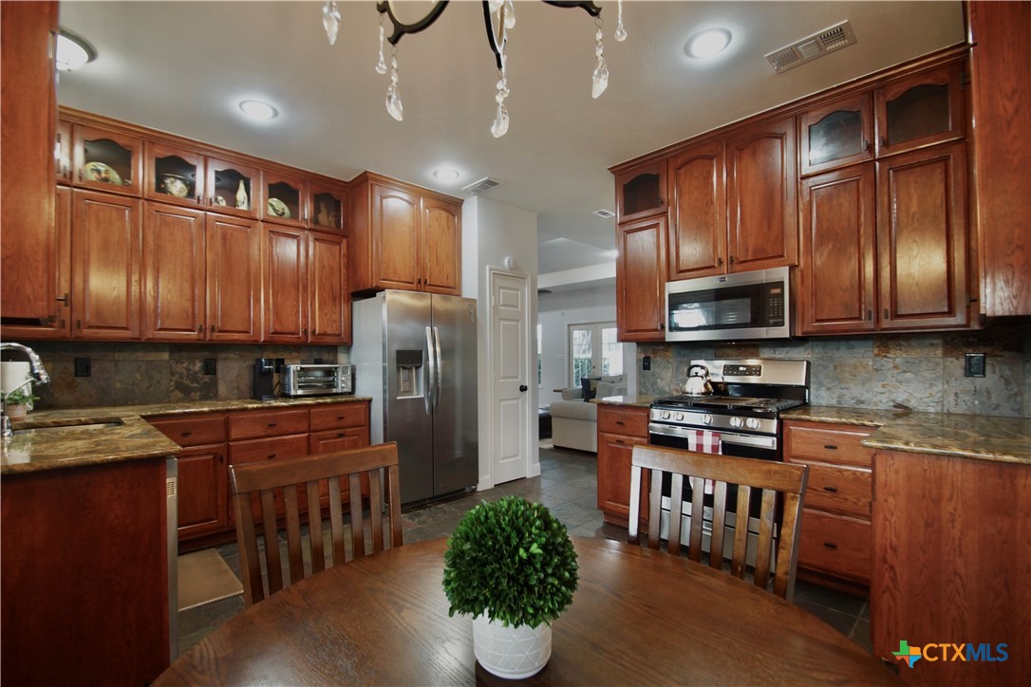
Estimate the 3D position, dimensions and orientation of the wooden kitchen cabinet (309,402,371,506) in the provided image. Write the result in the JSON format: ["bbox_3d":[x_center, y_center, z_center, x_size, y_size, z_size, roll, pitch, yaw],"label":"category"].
[{"bbox_3d":[-1.560,0.920,3.537,0.470,0.879,0.615,0,-1,-44],"label":"wooden kitchen cabinet"}]

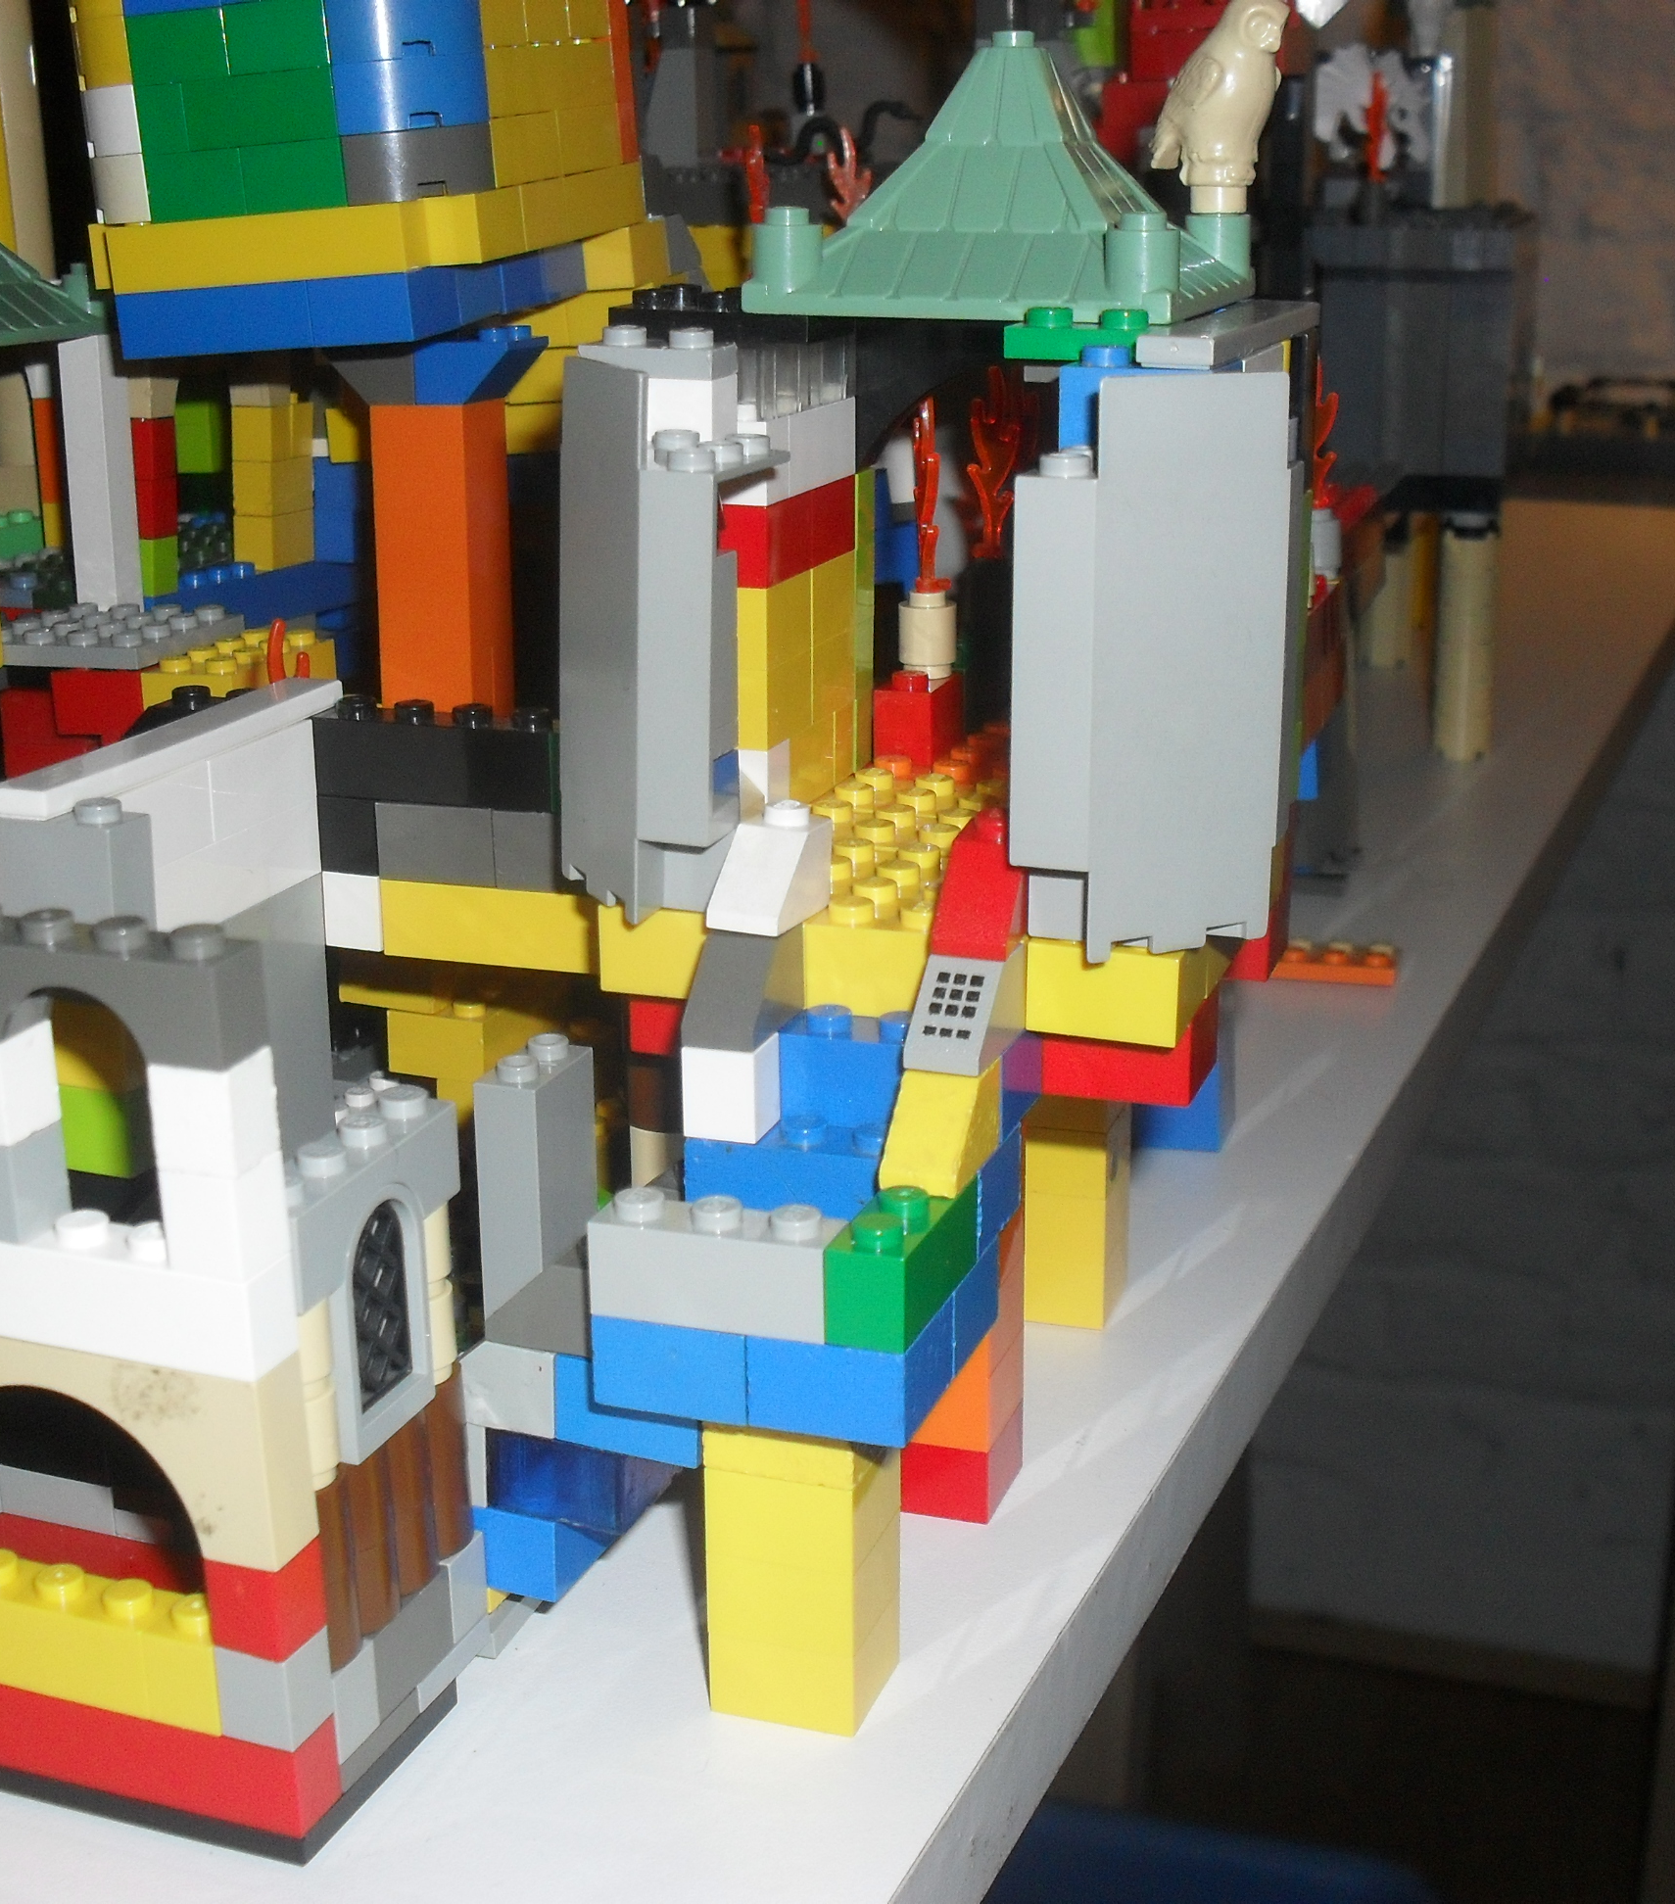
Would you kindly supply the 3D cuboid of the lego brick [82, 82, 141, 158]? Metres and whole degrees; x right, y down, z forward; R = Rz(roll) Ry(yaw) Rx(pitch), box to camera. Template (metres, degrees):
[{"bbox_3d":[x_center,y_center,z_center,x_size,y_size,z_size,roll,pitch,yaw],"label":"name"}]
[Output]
[{"bbox_3d":[-0.105,-0.121,0.375,0.016,0.010,0.016,2,19,18],"label":"lego brick"}]

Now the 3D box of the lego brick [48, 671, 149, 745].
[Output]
[{"bbox_3d":[-0.109,-0.039,0.393,0.016,0.010,0.014,4,15,18],"label":"lego brick"}]

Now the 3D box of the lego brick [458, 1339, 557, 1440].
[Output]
[{"bbox_3d":[-0.034,0.043,0.269,0.016,0.010,0.010,5,17,20],"label":"lego brick"}]

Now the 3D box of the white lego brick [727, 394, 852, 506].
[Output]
[{"bbox_3d":[-0.007,-0.060,0.307,0.008,0.010,0.032,5,17,18],"label":"white lego brick"}]

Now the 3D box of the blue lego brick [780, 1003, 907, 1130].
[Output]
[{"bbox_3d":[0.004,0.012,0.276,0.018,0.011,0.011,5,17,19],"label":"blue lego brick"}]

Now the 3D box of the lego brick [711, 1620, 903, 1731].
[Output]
[{"bbox_3d":[-0.003,0.075,0.279,0.016,0.010,0.016,5,16,18],"label":"lego brick"}]

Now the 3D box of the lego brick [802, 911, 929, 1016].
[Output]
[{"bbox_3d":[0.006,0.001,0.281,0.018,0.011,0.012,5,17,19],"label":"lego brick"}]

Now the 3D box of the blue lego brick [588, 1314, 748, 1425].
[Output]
[{"bbox_3d":[-0.014,0.038,0.257,0.016,0.011,0.016,4,17,18],"label":"blue lego brick"}]

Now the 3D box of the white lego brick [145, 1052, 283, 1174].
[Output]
[{"bbox_3d":[-0.054,0.013,0.224,0.008,0.010,0.008,5,17,20],"label":"white lego brick"}]

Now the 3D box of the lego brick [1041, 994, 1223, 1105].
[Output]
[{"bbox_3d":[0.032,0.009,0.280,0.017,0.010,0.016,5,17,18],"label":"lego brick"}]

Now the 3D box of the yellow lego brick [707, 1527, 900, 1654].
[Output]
[{"bbox_3d":[-0.003,0.064,0.268,0.016,0.011,0.016,5,17,19],"label":"yellow lego brick"}]

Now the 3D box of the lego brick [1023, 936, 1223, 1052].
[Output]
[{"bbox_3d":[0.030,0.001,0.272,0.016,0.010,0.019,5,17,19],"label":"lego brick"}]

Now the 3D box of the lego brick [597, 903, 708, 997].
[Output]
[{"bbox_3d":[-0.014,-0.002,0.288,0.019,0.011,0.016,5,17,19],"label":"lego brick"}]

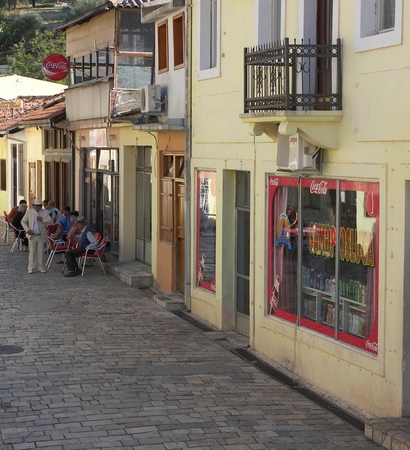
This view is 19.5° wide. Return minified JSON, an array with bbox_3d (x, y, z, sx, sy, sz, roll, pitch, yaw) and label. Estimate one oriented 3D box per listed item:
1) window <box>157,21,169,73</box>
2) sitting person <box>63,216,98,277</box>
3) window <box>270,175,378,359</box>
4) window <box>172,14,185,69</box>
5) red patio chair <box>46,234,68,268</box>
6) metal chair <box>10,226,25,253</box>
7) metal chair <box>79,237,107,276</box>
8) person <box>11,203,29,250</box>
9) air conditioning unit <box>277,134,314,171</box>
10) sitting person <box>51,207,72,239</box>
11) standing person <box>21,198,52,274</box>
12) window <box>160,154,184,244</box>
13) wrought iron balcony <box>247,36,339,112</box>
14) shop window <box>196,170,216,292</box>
[{"bbox_3d":[-0.857,-3.677,24.745,0.120,1.040,1.050,-1,4,-13],"label":"window"},{"bbox_3d":[-2.723,0.478,26.200,0.740,1.270,0.520,-1,4,-16],"label":"sitting person"},{"bbox_3d":[1.573,0.410,16.657,0.200,2.200,3.840,-1,4,-18],"label":"window"},{"bbox_3d":[-0.501,-3.510,22.850,0.120,1.060,0.840,-1,4,-16],"label":"window"},{"bbox_3d":[-3.496,0.603,28.326,0.560,0.830,0.550,-1,4,-16],"label":"red patio chair"},{"bbox_3d":[-4.867,0.301,31.582,0.570,0.830,0.550,-1,4,-17],"label":"metal chair"},{"bbox_3d":[-2.445,0.684,26.300,0.570,0.820,0.560,-1,4,-16],"label":"metal chair"},{"bbox_3d":[-4.848,0.077,31.618,0.660,1.270,0.500,-1,4,-19],"label":"person"},{"bbox_3d":[1.235,-1.014,15.928,0.280,0.560,0.810,-1,4,-17],"label":"air conditioning unit"},{"bbox_3d":[-3.483,0.251,29.412,0.660,1.340,0.500,0,4,-9],"label":"sitting person"},{"bbox_3d":[-3.736,0.249,26.600,0.650,1.700,0.420,-1,4,-12],"label":"standing person"},{"bbox_3d":[-0.652,-0.496,23.284,0.150,1.760,1.500,-1,4,-18],"label":"window"},{"bbox_3d":[1.145,-1.952,15.862,0.760,0.920,1.680,-1,4,-17],"label":"wrought iron balcony"},{"bbox_3d":[0.002,0.109,21.257,0.100,2.130,1.220,-1,4,-17],"label":"shop window"}]

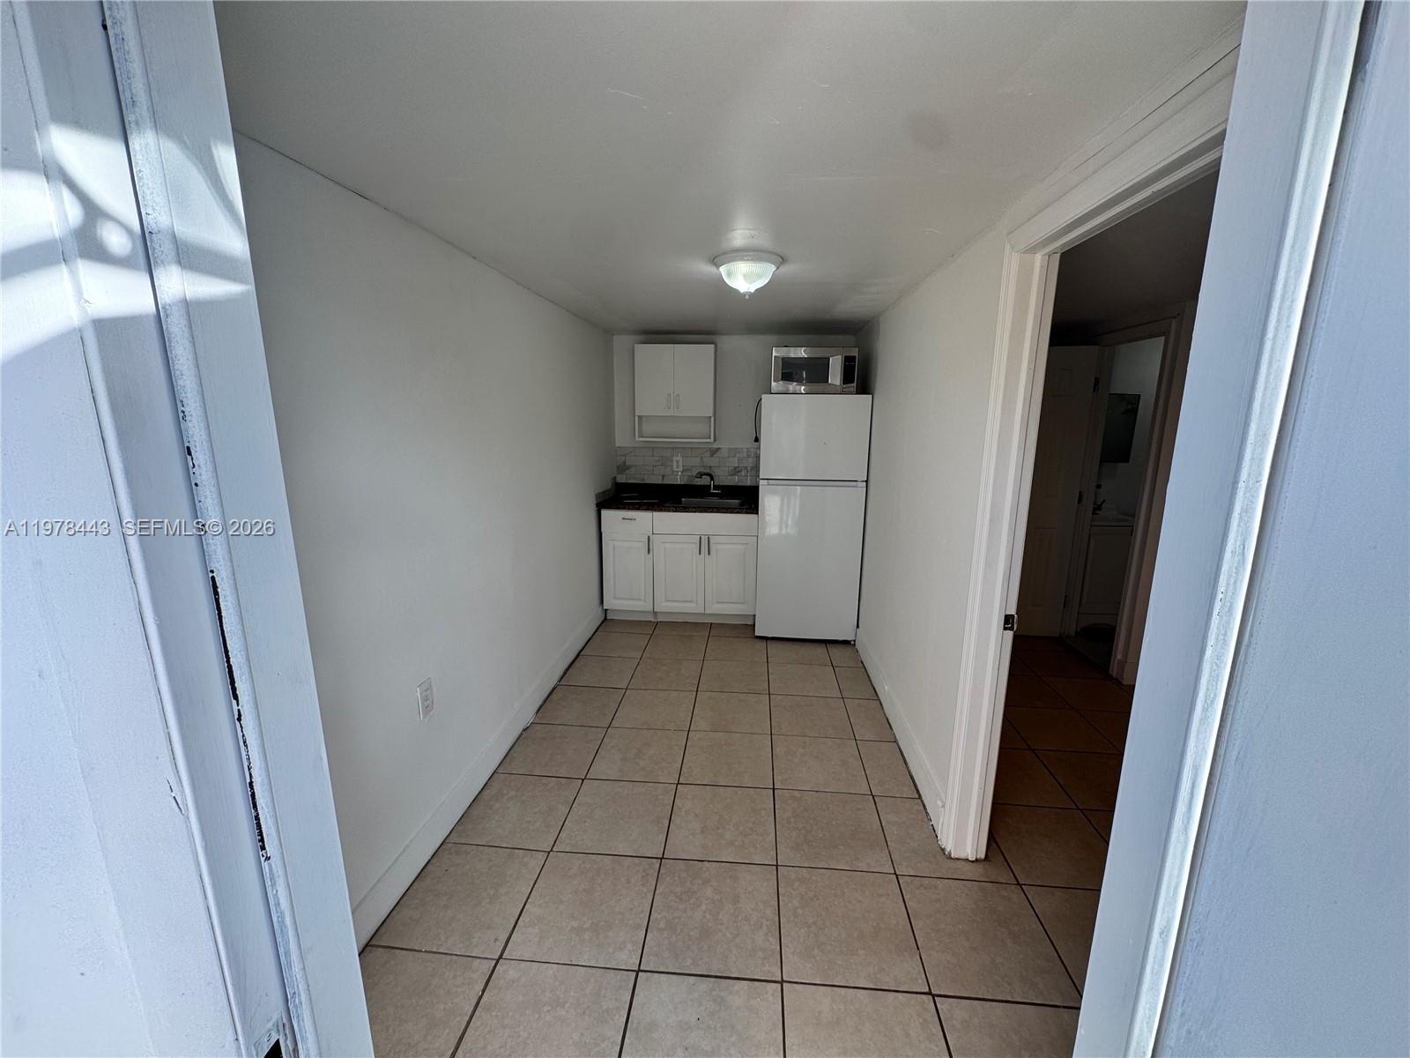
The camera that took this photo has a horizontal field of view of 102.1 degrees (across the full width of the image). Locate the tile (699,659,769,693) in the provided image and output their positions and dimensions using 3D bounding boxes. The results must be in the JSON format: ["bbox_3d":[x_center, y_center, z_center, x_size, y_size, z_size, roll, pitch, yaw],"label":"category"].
[{"bbox_3d":[0.183,0.909,3.493,0.413,0.010,0.413,1,12,5],"label":"tile"}]

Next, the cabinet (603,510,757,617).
[{"bbox_3d":[-0.159,0.184,4.422,1.120,0.762,0.605,1,12,5],"label":"cabinet"}]

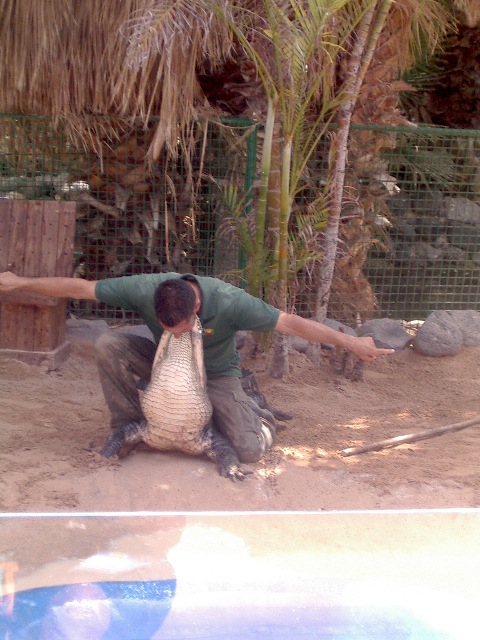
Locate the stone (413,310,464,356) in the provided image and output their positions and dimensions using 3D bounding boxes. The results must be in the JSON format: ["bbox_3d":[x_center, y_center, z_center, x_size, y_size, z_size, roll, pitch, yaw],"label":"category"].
[{"bbox_3d":[1.127,0.077,10.500,0.290,0.260,0.260,1,7,-11],"label":"stone"}]

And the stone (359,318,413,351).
[{"bbox_3d":[0.826,0.085,10.500,0.300,0.180,0.240,1,7,-11],"label":"stone"}]

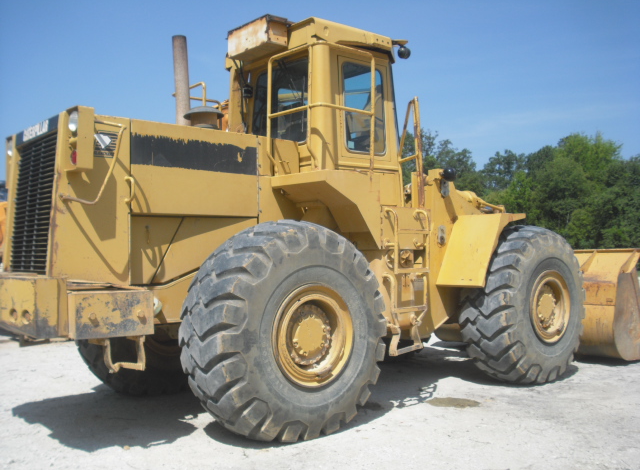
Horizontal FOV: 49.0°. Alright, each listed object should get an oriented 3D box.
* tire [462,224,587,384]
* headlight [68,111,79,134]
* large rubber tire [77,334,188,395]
[{"bbox_3d":[2.315,0.791,7.914,1.740,1.740,0.680,0,-2,-41],"label":"tire"},{"bbox_3d":[-1.691,-0.776,4.922,0.110,0.160,0.155,0,-2,-40],"label":"headlight"},{"bbox_3d":[-1.642,0.835,7.286,1.740,1.740,0.680,0,-2,-40],"label":"large rubber tire"}]

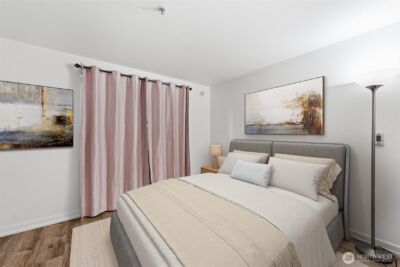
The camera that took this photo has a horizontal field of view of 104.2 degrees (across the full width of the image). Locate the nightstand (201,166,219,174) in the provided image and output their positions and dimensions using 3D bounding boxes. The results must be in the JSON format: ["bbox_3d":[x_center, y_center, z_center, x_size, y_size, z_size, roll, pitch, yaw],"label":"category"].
[{"bbox_3d":[0.345,1.011,3.497,0.420,0.470,0.500,-1,1,-38],"label":"nightstand"}]

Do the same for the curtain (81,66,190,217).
[{"bbox_3d":[-0.997,0.120,2.894,1.950,2.250,0.130,-1,1,-38],"label":"curtain"}]

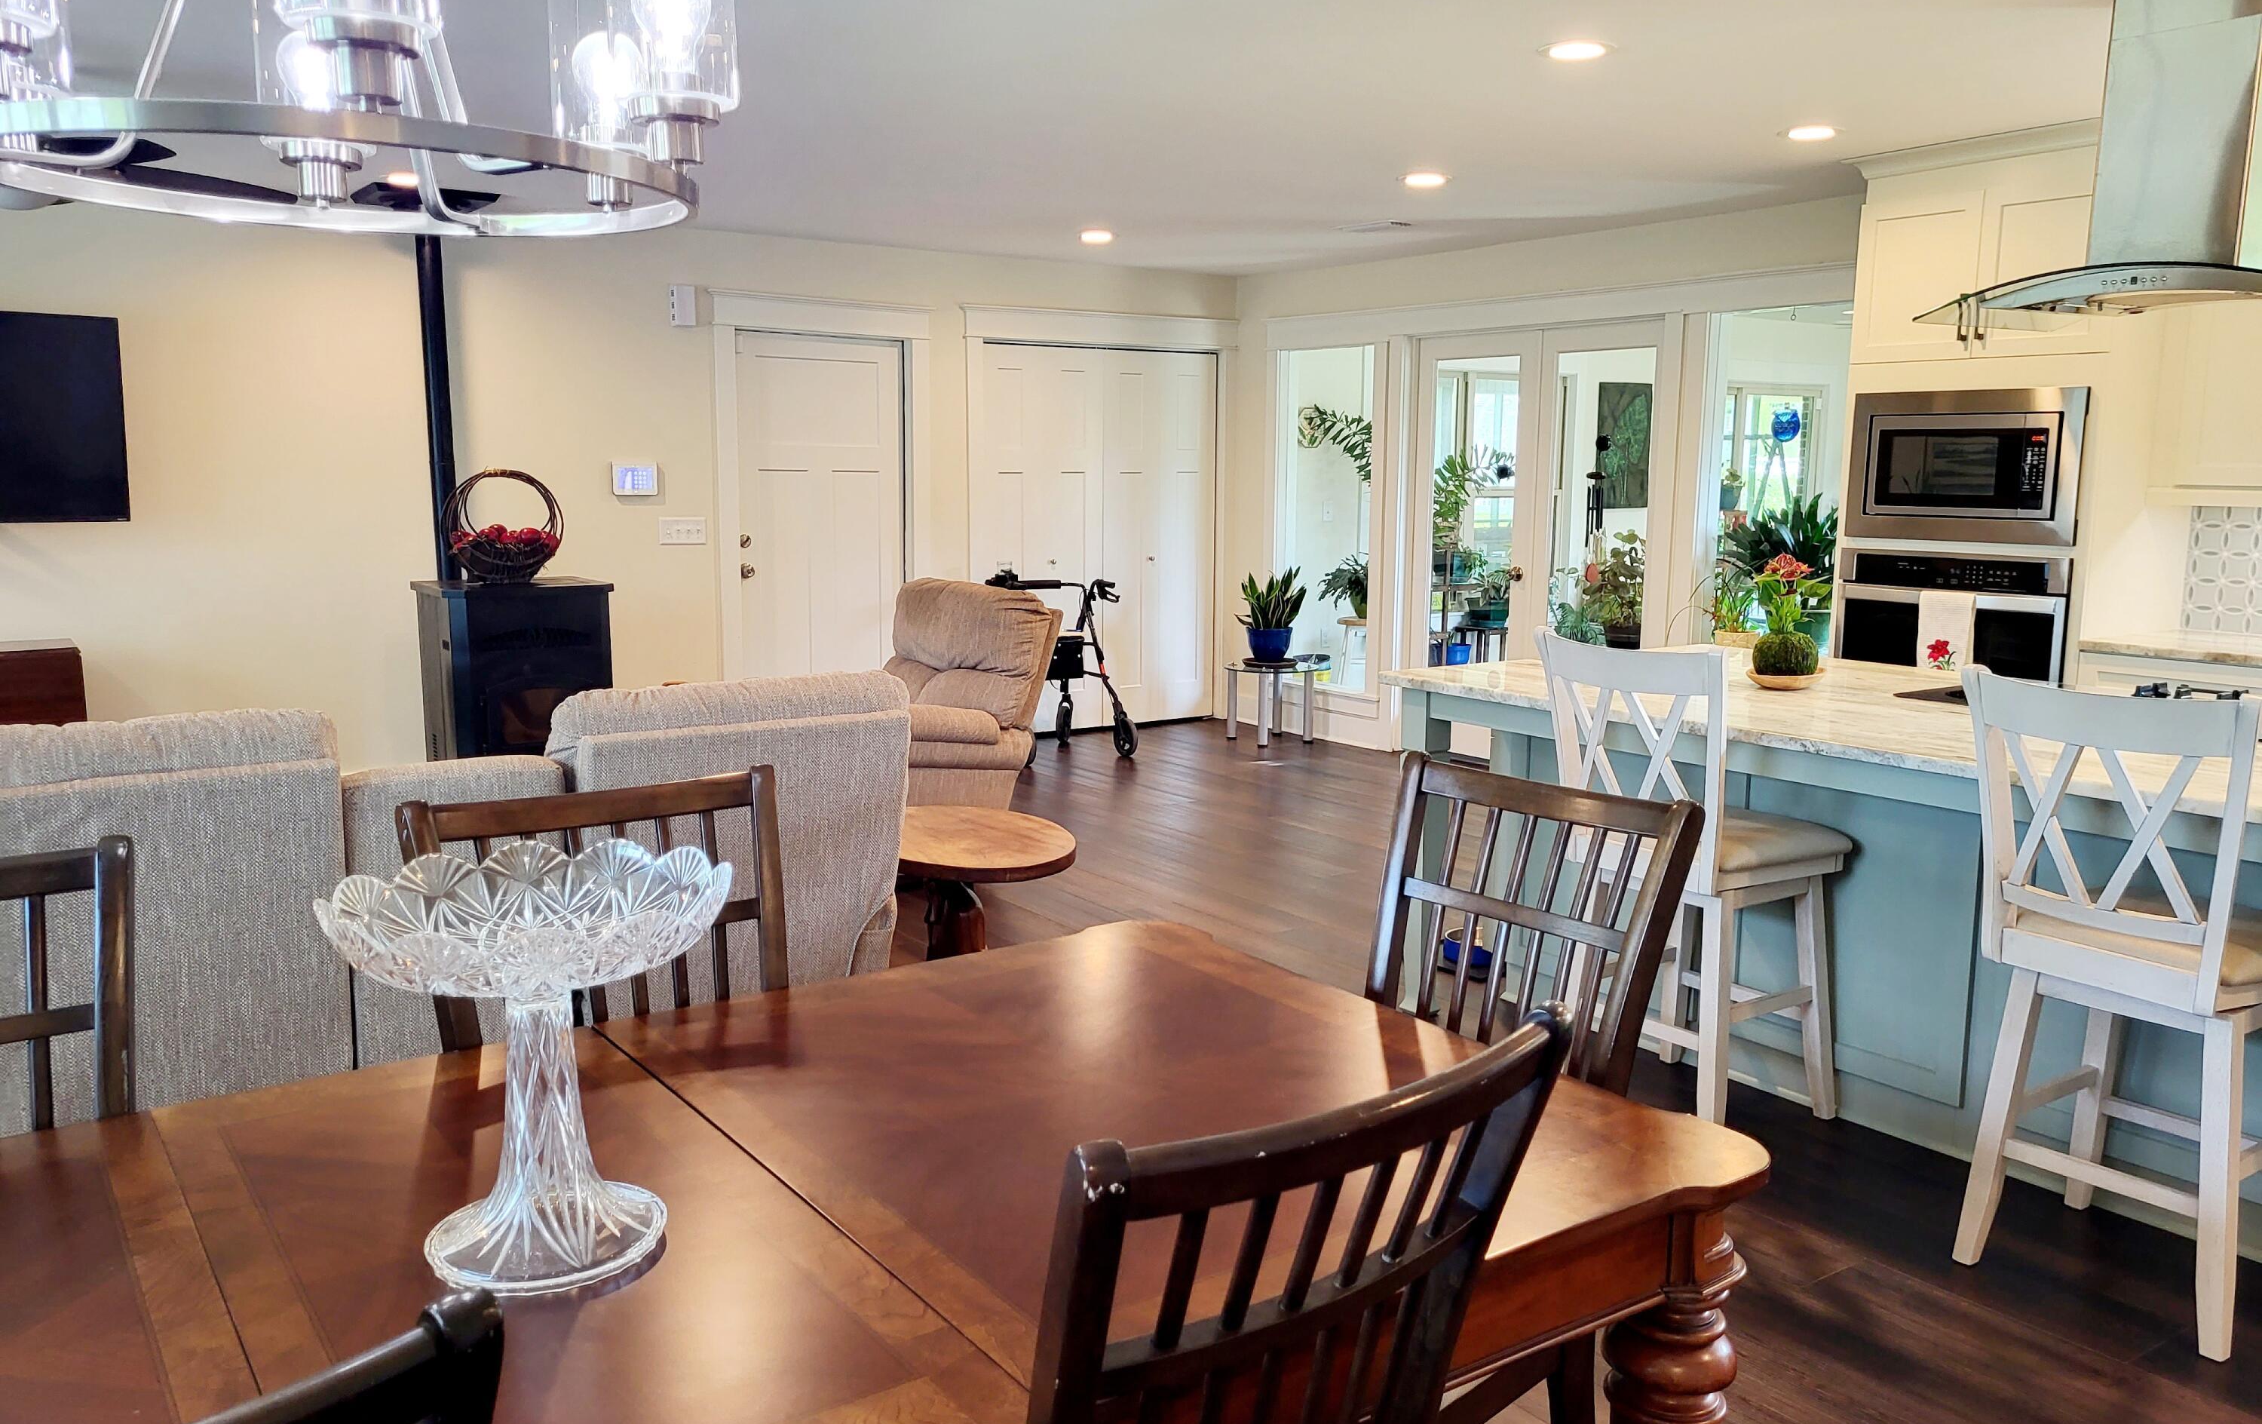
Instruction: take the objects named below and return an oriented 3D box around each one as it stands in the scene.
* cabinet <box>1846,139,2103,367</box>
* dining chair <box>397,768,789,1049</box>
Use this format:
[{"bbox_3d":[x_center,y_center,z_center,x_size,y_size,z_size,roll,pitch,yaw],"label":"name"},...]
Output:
[{"bbox_3d":[2.873,-1.428,5.435,0.600,0.620,0.810,-5,10,-34],"label":"cabinet"},{"bbox_3d":[-0.592,0.627,2.205,0.500,1.000,0.560,-5,10,-34],"label":"dining chair"}]

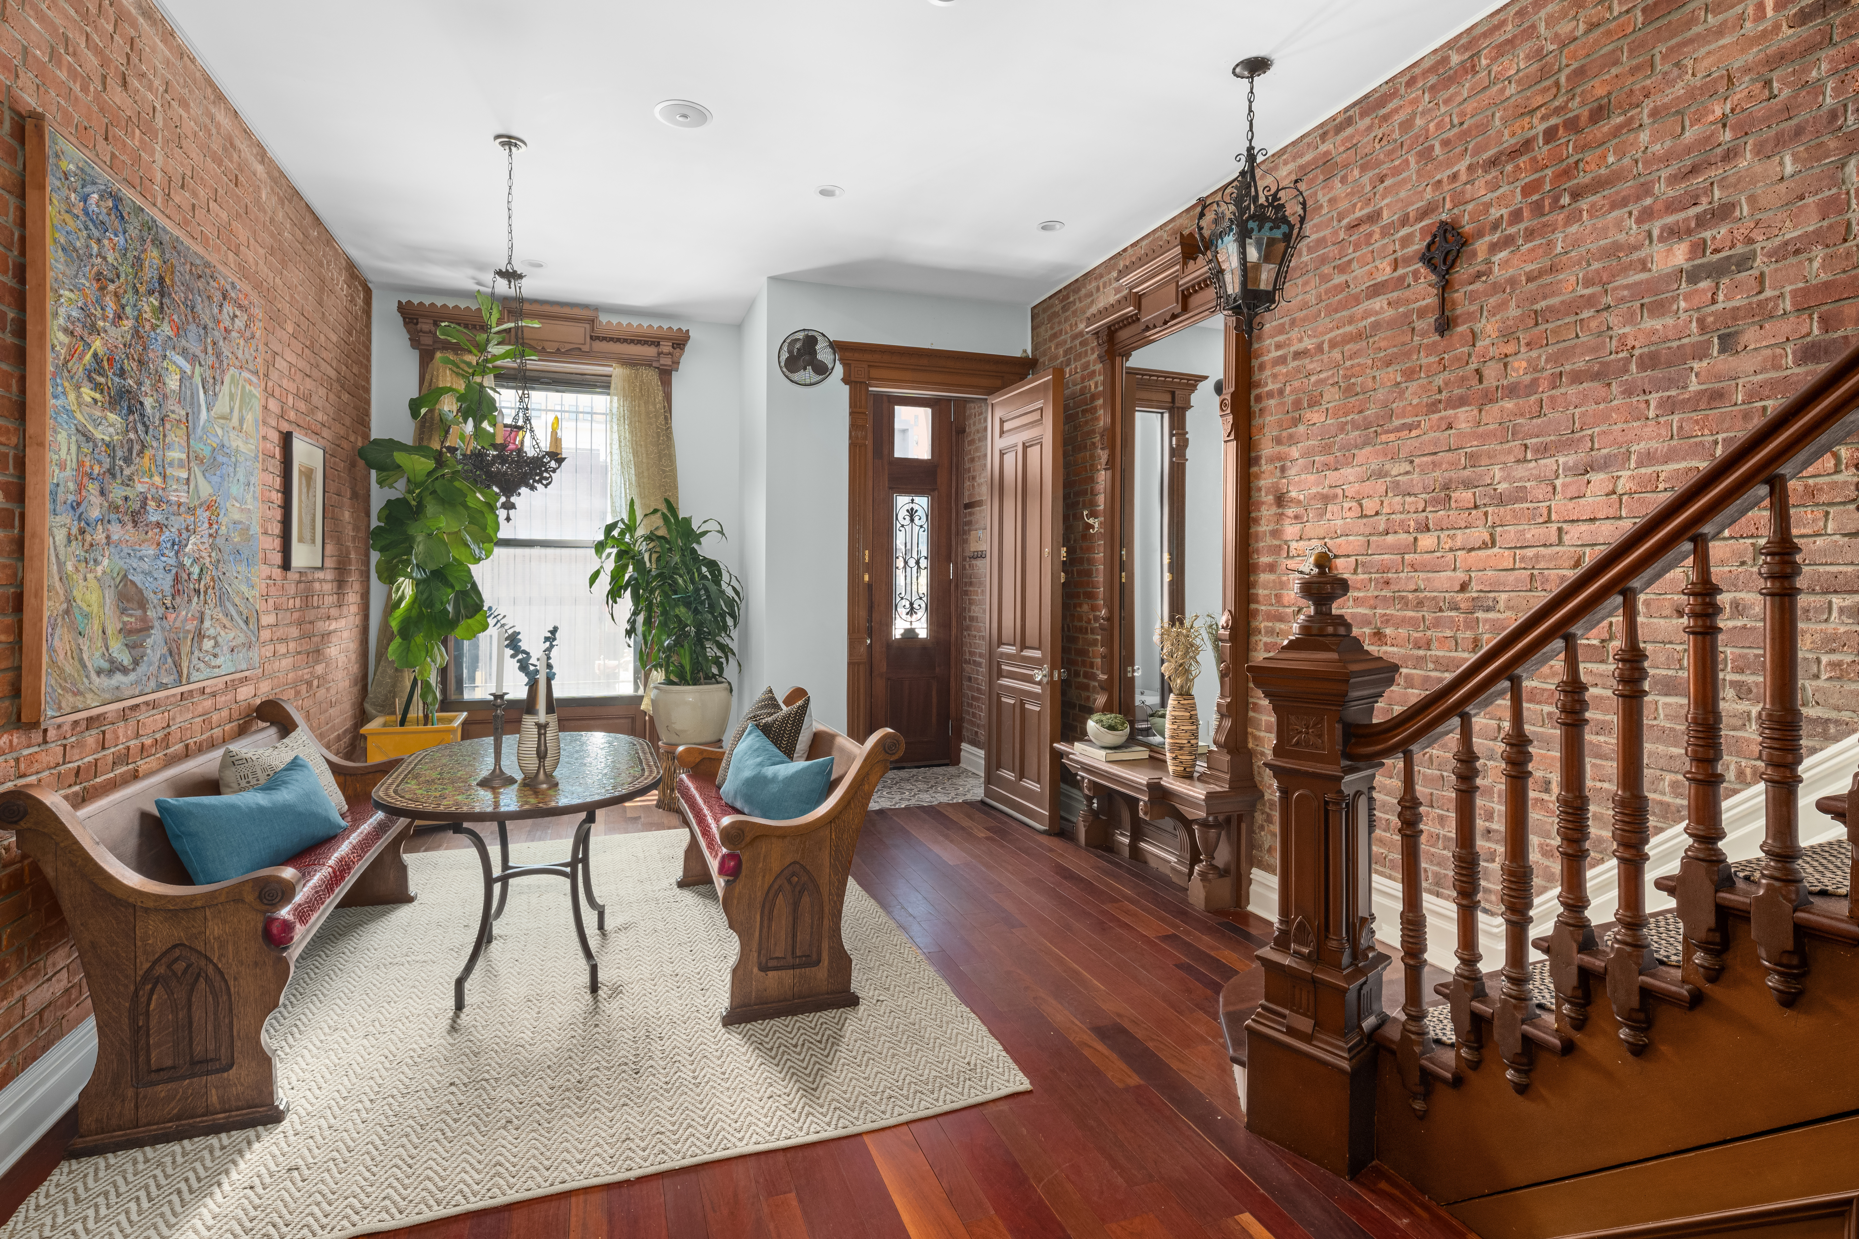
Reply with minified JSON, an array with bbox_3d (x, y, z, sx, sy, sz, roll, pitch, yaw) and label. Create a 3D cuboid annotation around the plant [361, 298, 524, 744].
[{"bbox_3d":[-2.903,-0.676,5.317,1.050,2.562,0.920,-1,2,-21],"label":"plant"}]

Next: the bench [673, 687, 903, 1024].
[{"bbox_3d":[-0.648,0.816,3.626,0.635,0.925,1.485,0,2,-21],"label":"bench"}]

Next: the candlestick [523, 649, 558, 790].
[{"bbox_3d":[-1.348,0.334,3.040,0.123,0.463,0.123,-1,2,-21],"label":"candlestick"}]

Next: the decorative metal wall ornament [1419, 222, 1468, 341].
[{"bbox_3d":[1.699,-1.132,2.904,0.040,0.390,0.170,0,1,-21],"label":"decorative metal wall ornament"}]

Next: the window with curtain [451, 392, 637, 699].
[{"bbox_3d":[-2.573,-0.522,5.857,1.155,2.125,0.160,0,2,-21],"label":"window with curtain"}]

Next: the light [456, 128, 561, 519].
[{"bbox_3d":[-1.834,-1.275,3.856,0.460,1.624,0.460,-1,2,-21],"label":"light"}]

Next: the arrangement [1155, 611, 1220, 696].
[{"bbox_3d":[1.177,0.163,4.063,0.230,0.370,0.240,0,2,-21],"label":"arrangement"}]

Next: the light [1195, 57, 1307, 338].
[{"bbox_3d":[1.125,-1.477,3.076,0.300,0.980,0.300,0,2,-21],"label":"light"}]

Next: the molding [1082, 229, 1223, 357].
[{"bbox_3d":[1.156,-1.634,4.410,0.180,0.380,1.260,-1,2,-21],"label":"molding"}]

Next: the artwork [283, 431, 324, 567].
[{"bbox_3d":[-3.002,-0.546,4.221,0.036,0.630,0.525,0,2,-21],"label":"artwork"}]

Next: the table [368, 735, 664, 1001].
[{"bbox_3d":[-1.482,0.910,3.248,0.892,0.756,1.420,0,2,-21],"label":"table"}]

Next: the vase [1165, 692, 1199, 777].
[{"bbox_3d":[1.205,0.547,4.186,0.165,0.388,0.165,-1,2,-21],"label":"vase"}]

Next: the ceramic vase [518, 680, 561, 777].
[{"bbox_3d":[-1.400,0.390,3.156,0.157,0.342,0.157,-1,2,-21],"label":"ceramic vase"}]

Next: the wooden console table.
[{"bbox_3d":[1.040,0.988,4.409,0.310,0.540,1.380,0,2,-21],"label":"wooden console table"}]

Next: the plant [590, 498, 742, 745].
[{"bbox_3d":[-1.673,0.006,5.612,0.920,1.570,0.880,0,2,-21],"label":"plant"}]

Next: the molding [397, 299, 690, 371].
[{"bbox_3d":[-2.585,-1.951,6.016,1.830,0.390,0.200,-1,2,-21],"label":"molding"}]

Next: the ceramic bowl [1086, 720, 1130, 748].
[{"bbox_3d":[0.967,0.611,4.751,0.230,0.145,0.230,0,2,0],"label":"ceramic bowl"}]

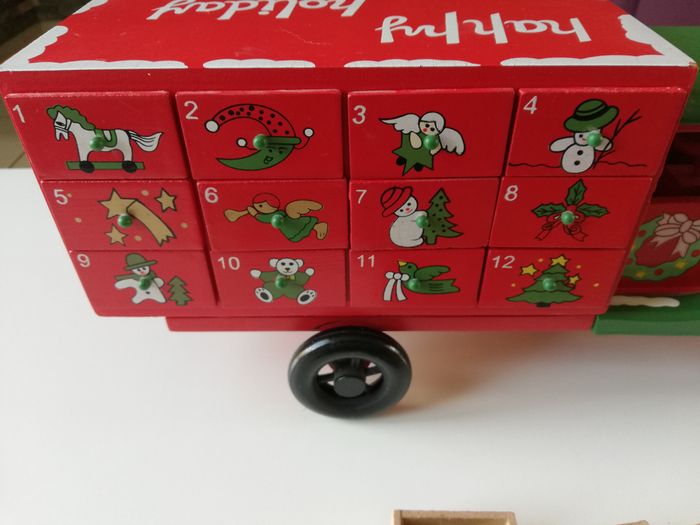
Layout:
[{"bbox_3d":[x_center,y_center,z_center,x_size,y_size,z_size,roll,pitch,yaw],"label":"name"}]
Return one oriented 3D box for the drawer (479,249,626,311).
[{"bbox_3d":[0.085,-0.009,0.245,0.055,0.032,0.055,0,38,0],"label":"drawer"}]

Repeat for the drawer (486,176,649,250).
[{"bbox_3d":[0.084,-0.035,0.225,0.055,0.032,0.055,0,38,0],"label":"drawer"}]

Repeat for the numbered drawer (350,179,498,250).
[{"bbox_3d":[0.027,-0.034,0.225,0.055,0.032,0.055,0,38,0],"label":"numbered drawer"}]

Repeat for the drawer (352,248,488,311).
[{"bbox_3d":[0.028,-0.009,0.245,0.055,0.032,0.055,0,38,0],"label":"drawer"}]

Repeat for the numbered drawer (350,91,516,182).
[{"bbox_3d":[0.027,-0.060,0.204,0.055,0.032,0.055,0,38,0],"label":"numbered drawer"}]

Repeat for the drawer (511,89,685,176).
[{"bbox_3d":[0.084,-0.060,0.204,0.055,0.032,0.055,0,38,0],"label":"drawer"}]

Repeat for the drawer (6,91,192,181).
[{"bbox_3d":[-0.087,-0.059,0.204,0.055,0.032,0.055,0,38,0],"label":"drawer"}]

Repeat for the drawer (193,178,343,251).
[{"bbox_3d":[-0.030,-0.034,0.225,0.055,0.032,0.055,0,38,0],"label":"drawer"}]

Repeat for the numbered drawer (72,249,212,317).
[{"bbox_3d":[-0.086,-0.008,0.245,0.055,0.032,0.055,0,38,0],"label":"numbered drawer"}]

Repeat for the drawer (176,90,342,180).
[{"bbox_3d":[-0.030,-0.059,0.204,0.055,0.032,0.055,0,38,0],"label":"drawer"}]

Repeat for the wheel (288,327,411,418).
[{"bbox_3d":[0.000,0.056,0.266,0.061,0.061,0.018,0,38,0],"label":"wheel"}]

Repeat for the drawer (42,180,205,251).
[{"bbox_3d":[-0.087,-0.033,0.225,0.055,0.032,0.055,0,38,0],"label":"drawer"}]

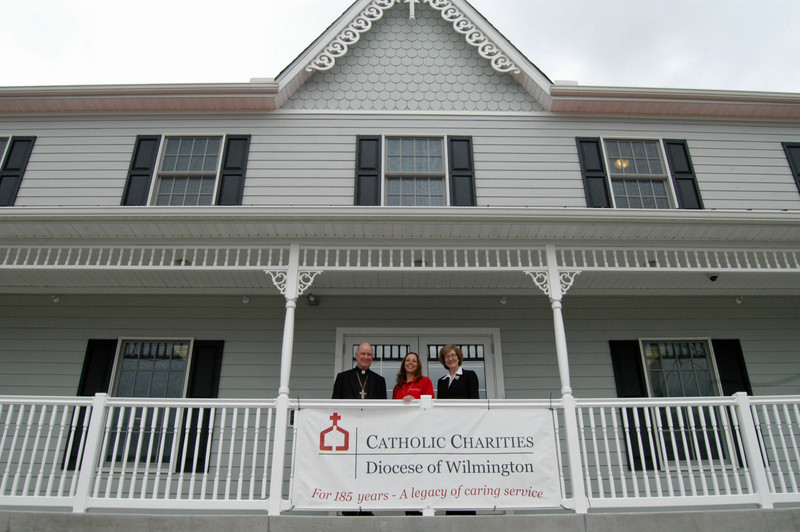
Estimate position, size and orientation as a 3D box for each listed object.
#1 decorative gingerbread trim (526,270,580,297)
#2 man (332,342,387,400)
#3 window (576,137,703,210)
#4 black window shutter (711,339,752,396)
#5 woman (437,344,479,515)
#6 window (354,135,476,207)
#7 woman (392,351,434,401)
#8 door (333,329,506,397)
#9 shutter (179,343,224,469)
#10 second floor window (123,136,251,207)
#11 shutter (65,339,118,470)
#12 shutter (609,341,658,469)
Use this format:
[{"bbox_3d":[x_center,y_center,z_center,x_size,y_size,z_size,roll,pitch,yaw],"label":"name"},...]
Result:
[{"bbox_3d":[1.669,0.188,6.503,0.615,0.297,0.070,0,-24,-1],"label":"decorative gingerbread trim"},{"bbox_3d":[-0.422,1.659,6.260,0.580,1.759,0.350,2,-24,-5],"label":"man"},{"bbox_3d":[3.384,-1.262,8.493,1.621,1.368,0.100,0,-24,-1],"label":"window"},{"bbox_3d":[4.087,1.621,7.214,0.354,1.529,0.050,0,-24,-1],"label":"black window shutter"},{"bbox_3d":[0.608,1.648,6.202,0.460,1.729,0.320,-6,-25,13],"label":"woman"},{"bbox_3d":[0.216,-1.272,8.453,1.684,1.368,0.100,0,-24,-1],"label":"window"},{"bbox_3d":[0.148,1.674,6.130,0.470,1.624,0.360,-5,-24,10],"label":"woman"},{"bbox_3d":[0.234,1.793,7.106,2.059,2.188,0.130,0,-24,-1],"label":"door"},{"bbox_3d":[-2.358,1.636,7.118,0.377,1.558,0.050,0,-24,-1],"label":"shutter"},{"bbox_3d":[-2.979,-1.281,8.413,1.651,1.368,0.100,0,-24,-1],"label":"second floor window"},{"bbox_3d":[-3.664,1.616,7.109,0.366,1.544,0.050,0,-24,-1],"label":"shutter"},{"bbox_3d":[2.809,1.639,7.188,0.372,1.545,0.050,0,-24,-1],"label":"shutter"}]

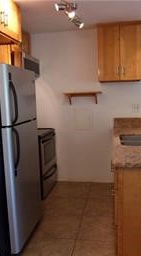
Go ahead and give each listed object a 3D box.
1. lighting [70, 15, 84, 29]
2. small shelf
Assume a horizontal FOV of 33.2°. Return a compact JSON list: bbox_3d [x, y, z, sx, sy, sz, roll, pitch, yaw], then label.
[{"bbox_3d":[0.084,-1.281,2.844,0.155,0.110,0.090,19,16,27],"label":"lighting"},{"bbox_3d":[0.209,-0.464,3.681,0.555,0.205,0.210,-1,7,11],"label":"small shelf"}]

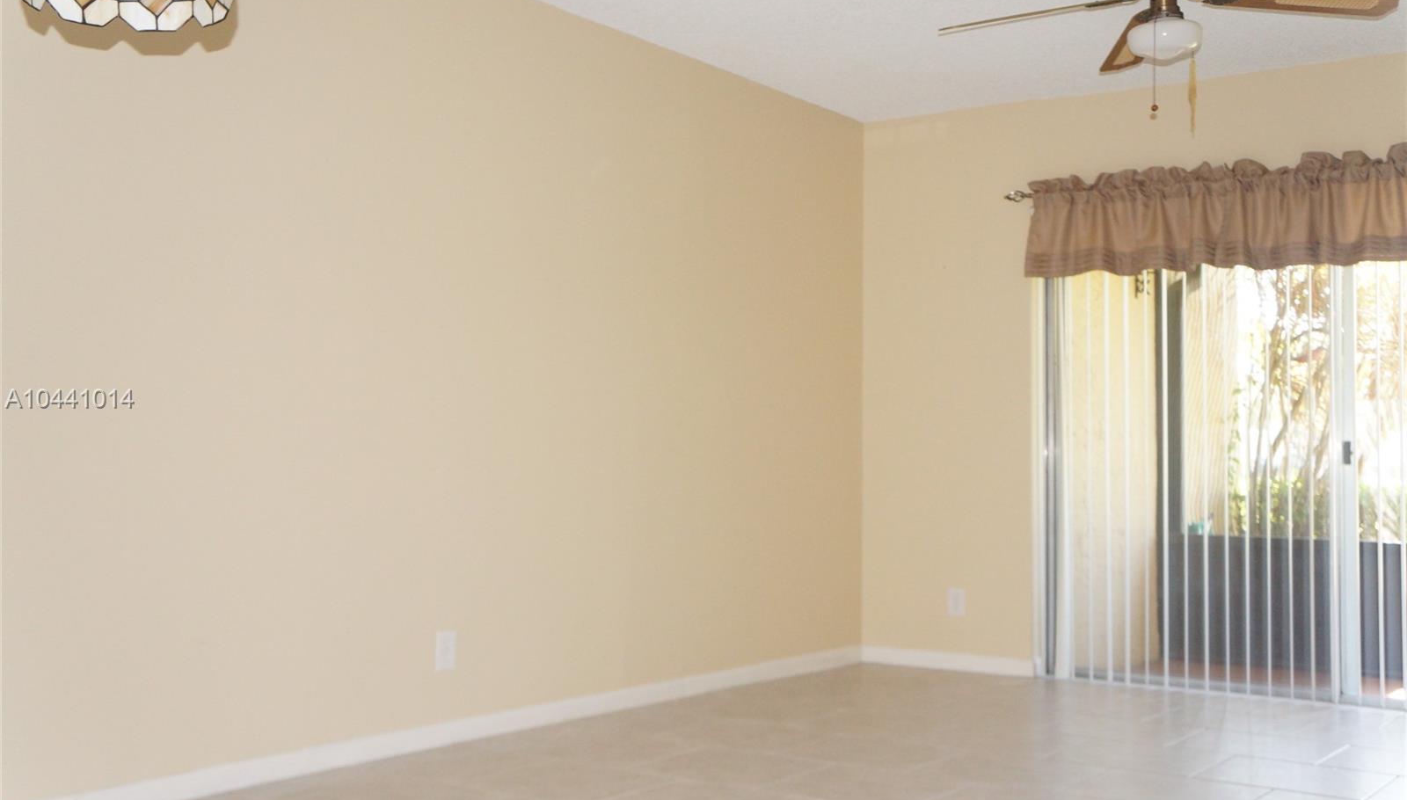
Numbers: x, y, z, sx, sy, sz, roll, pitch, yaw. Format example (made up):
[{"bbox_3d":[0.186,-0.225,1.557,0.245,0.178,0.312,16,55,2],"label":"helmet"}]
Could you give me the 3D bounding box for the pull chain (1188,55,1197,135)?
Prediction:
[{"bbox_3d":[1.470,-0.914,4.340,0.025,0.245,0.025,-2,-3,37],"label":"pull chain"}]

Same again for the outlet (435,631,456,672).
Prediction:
[{"bbox_3d":[-0.808,0.790,4.559,0.010,0.119,0.077,-2,-3,37],"label":"outlet"}]

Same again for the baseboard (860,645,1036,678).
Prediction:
[{"bbox_3d":[1.070,1.160,6.399,0.840,0.076,0.014,-2,-3,37],"label":"baseboard"}]

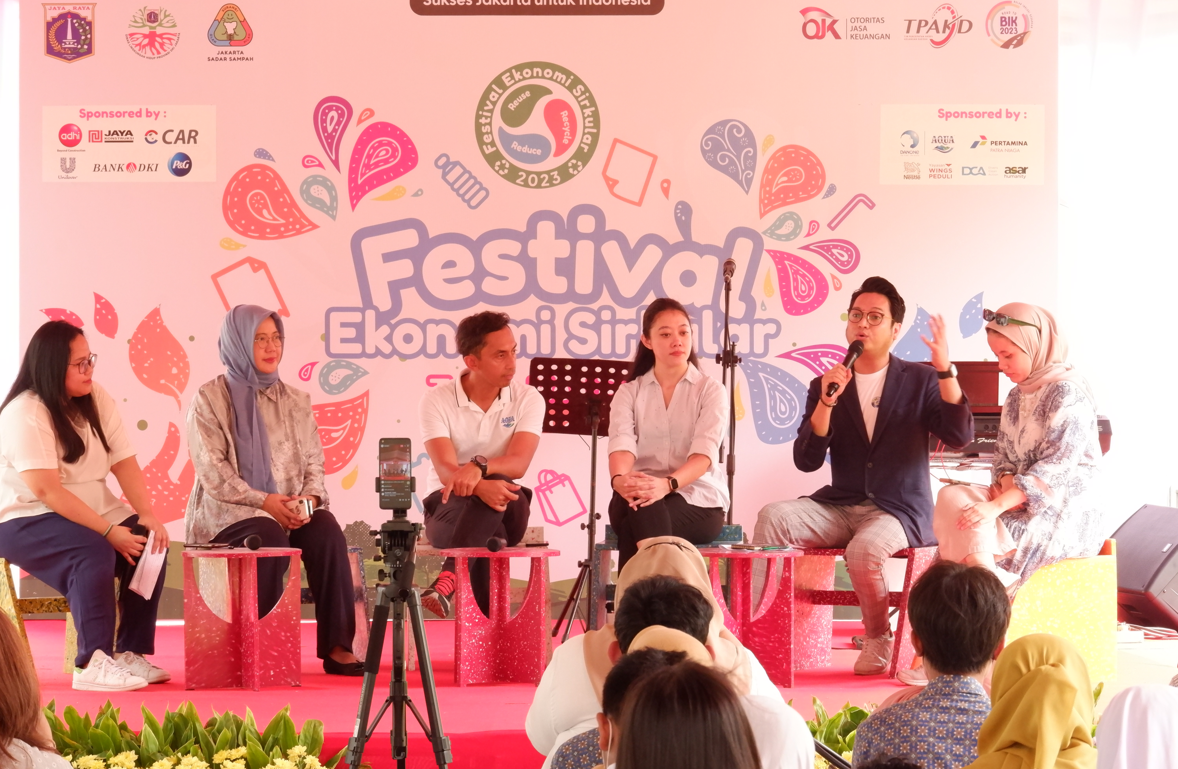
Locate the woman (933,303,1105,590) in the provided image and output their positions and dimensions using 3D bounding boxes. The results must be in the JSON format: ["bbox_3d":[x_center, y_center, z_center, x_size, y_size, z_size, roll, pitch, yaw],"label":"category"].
[{"bbox_3d":[1.398,0.367,17.650,0.740,1.275,0.480,-1,1,-30],"label":"woman"}]

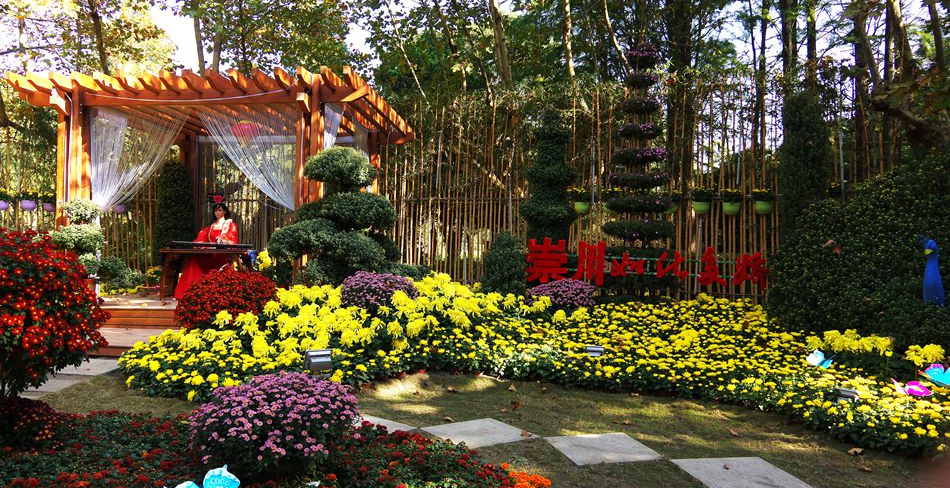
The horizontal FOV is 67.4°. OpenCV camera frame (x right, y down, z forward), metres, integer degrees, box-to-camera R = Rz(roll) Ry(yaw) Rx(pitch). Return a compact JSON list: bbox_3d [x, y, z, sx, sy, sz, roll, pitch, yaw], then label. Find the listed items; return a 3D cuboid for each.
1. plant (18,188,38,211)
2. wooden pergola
[{"bbox_3d":[-8.278,-0.816,13.200,0.363,0.426,0.340,0,1,0],"label":"plant"},{"bbox_3d":[-3.360,-0.690,10.700,4.300,2.850,4.400,1,0,5],"label":"wooden pergola"}]

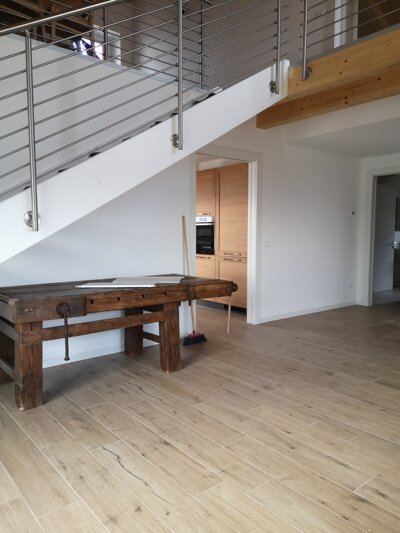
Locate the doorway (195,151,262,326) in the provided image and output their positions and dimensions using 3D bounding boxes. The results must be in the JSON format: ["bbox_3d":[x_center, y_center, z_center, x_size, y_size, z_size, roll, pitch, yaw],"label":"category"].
[{"bbox_3d":[0.311,-0.299,5.061,1.142,2.165,0.150,-4,7,-38],"label":"doorway"}]

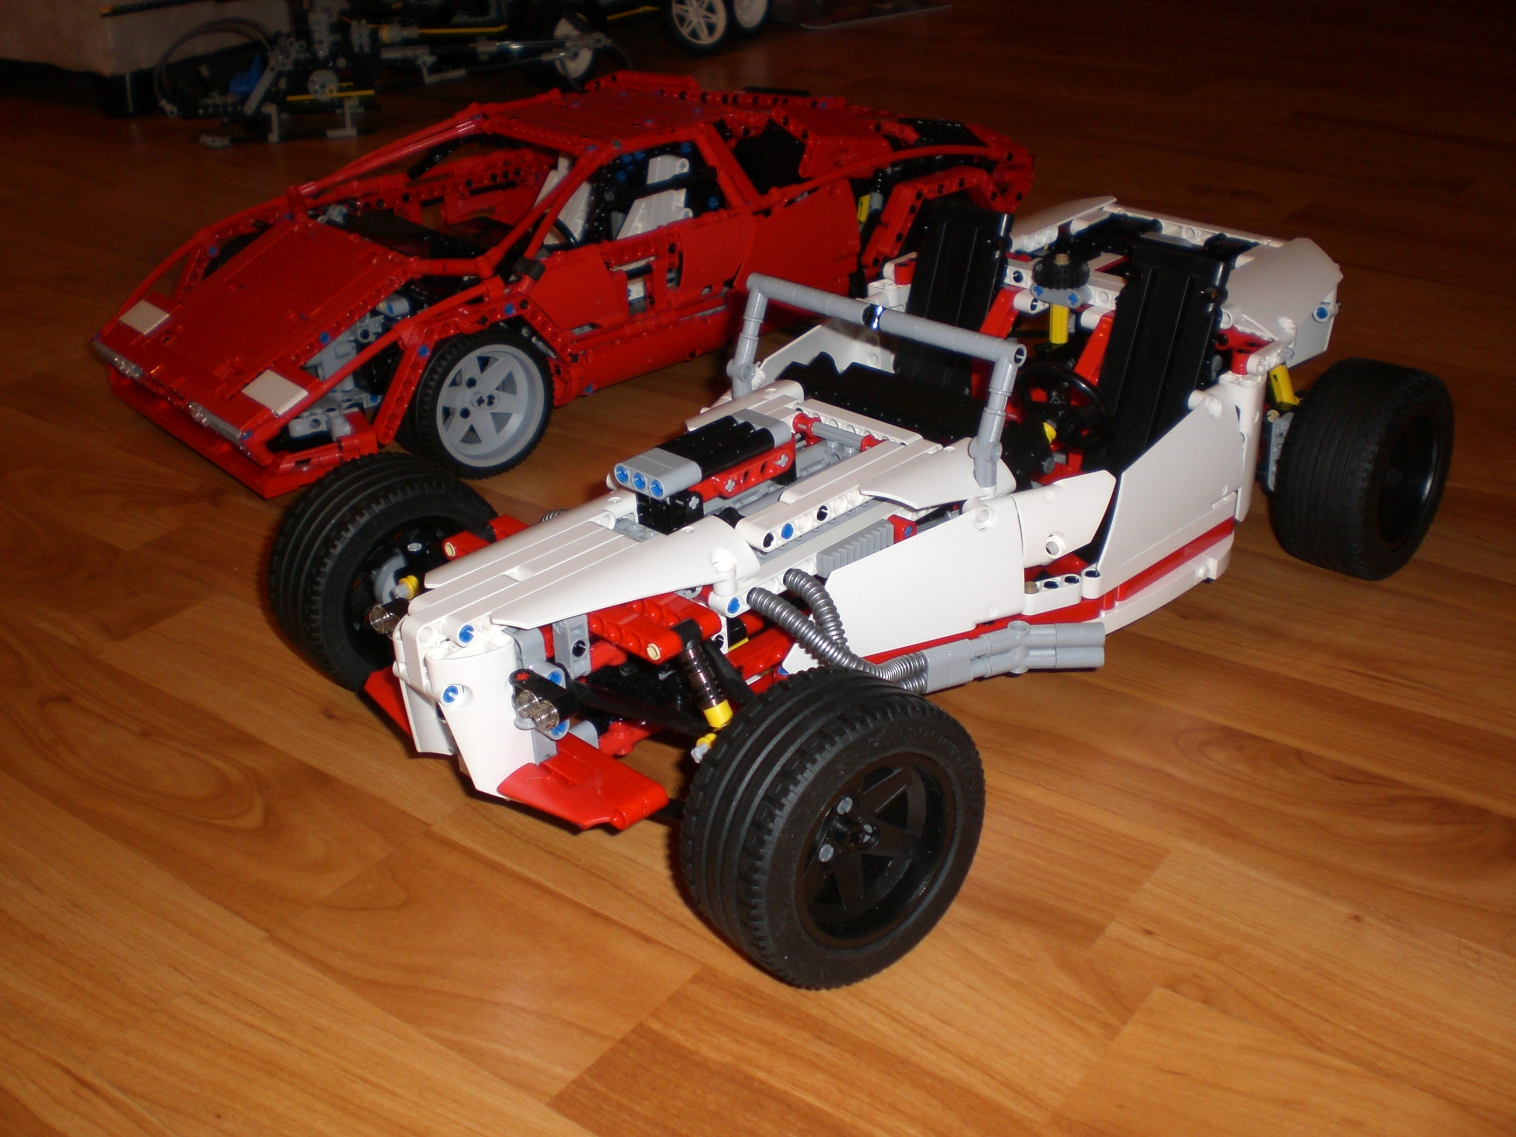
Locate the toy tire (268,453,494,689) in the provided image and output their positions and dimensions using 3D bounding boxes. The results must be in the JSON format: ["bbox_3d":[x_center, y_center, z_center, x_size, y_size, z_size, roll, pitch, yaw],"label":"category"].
[{"bbox_3d":[-0.128,0.003,0.587,0.082,0.082,0.038,-24,36,-36],"label":"toy tire"}]

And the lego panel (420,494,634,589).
[{"bbox_3d":[-0.067,-0.008,0.506,0.088,0.015,0.020,-26,36,-38],"label":"lego panel"}]

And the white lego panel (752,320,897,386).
[{"bbox_3d":[0.036,-0.085,0.677,0.087,0.047,0.015,-26,37,-38],"label":"white lego panel"}]

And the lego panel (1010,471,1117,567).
[{"bbox_3d":[0.099,-0.019,0.563,0.045,0.029,0.015,-16,31,-25],"label":"lego panel"}]

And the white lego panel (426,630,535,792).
[{"bbox_3d":[-0.076,0.043,0.463,0.015,0.051,0.022,-26,36,-38],"label":"white lego panel"}]

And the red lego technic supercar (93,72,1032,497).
[{"bbox_3d":[-0.090,-0.178,0.873,0.463,0.123,0.248,-22,34,-34],"label":"red lego technic supercar"}]

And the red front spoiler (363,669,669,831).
[{"bbox_3d":[-0.080,0.049,0.497,0.033,0.013,0.124,-26,37,-38],"label":"red front spoiler"}]

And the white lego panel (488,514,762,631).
[{"bbox_3d":[-0.037,0.008,0.487,0.086,0.017,0.023,-26,37,-38],"label":"white lego panel"}]

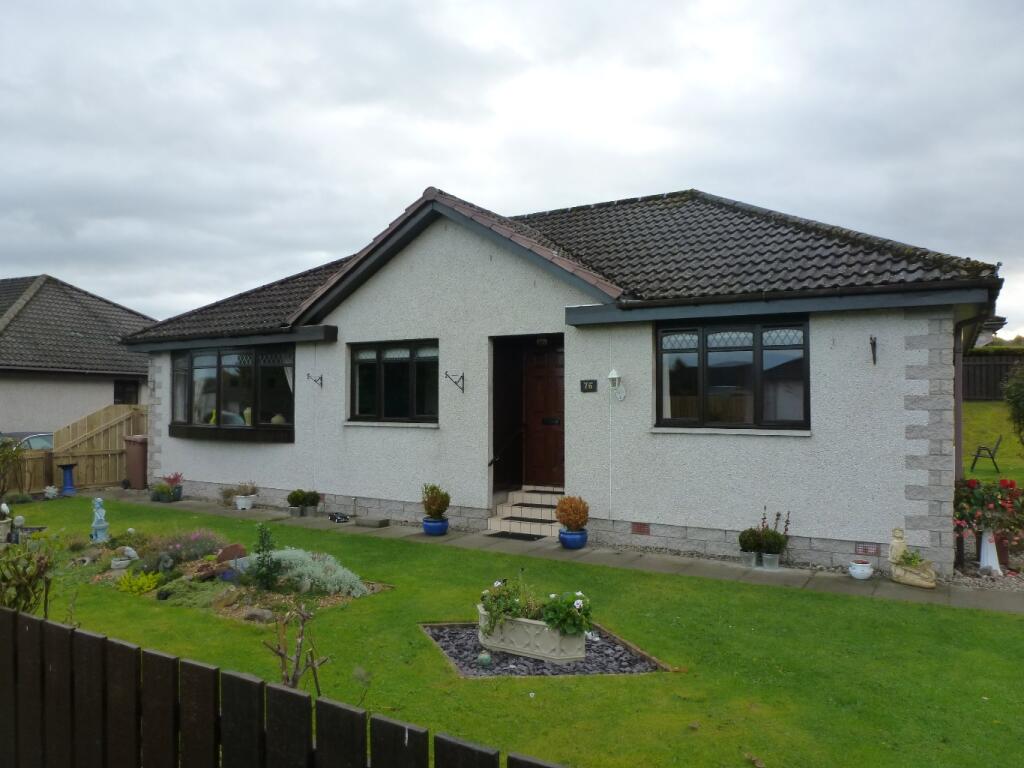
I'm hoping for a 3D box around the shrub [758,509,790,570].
[{"bbox_3d":[2.809,1.650,7.623,0.340,0.625,0.340,0,-1,29],"label":"shrub"}]

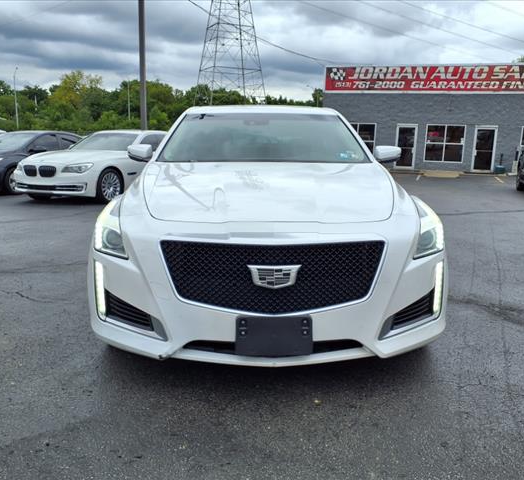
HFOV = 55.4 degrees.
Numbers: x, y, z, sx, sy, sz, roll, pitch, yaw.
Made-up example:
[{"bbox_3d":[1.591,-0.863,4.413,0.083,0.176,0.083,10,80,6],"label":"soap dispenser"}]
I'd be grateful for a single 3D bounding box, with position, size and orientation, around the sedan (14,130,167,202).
[{"bbox_3d":[-3.019,-1.752,11.192,1.950,1.475,5.120,5,12,22],"label":"sedan"}]

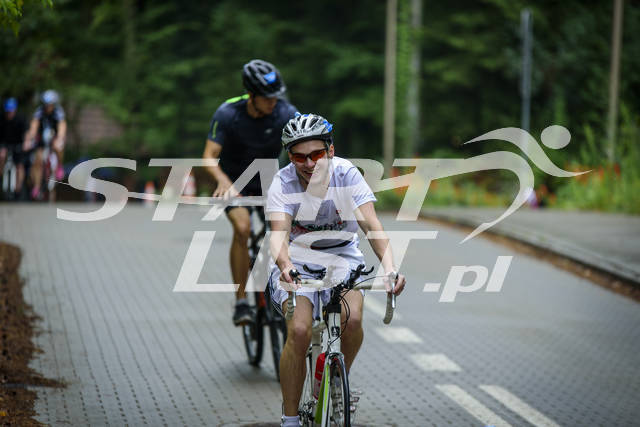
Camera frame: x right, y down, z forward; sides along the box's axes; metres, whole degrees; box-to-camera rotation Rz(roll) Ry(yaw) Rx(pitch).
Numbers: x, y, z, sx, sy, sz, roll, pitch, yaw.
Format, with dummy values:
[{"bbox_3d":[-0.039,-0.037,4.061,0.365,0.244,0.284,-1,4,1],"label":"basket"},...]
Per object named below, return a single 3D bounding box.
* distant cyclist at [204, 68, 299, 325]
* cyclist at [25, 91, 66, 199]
[{"bbox_3d":[-0.352,-0.122,20.700,0.630,1.540,0.950,0,3,-10],"label":"distant cyclist"},{"bbox_3d":[-3.628,-0.919,47.000,0.540,1.460,0.950,0,3,-8],"label":"cyclist"}]

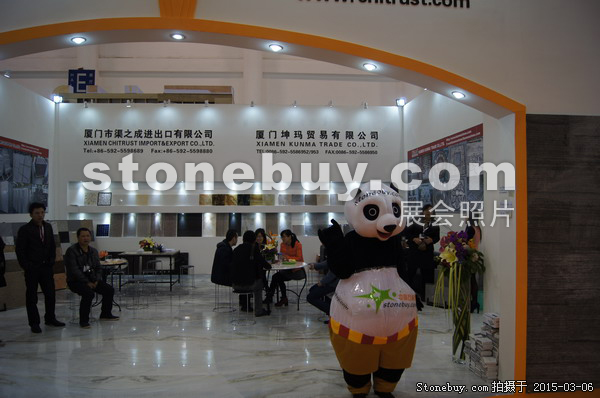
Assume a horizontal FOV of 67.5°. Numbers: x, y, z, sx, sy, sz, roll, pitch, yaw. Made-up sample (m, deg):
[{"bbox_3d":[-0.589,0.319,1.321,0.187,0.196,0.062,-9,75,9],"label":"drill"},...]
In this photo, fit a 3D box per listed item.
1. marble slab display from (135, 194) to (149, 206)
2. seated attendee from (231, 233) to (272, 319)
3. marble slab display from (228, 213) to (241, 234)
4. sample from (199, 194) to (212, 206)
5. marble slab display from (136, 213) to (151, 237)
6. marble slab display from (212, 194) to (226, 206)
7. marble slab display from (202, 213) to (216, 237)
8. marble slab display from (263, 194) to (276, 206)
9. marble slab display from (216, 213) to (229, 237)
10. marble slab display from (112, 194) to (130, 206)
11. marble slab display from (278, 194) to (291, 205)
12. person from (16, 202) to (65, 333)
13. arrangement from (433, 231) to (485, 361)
[{"bbox_3d":[-3.910,0.030,11.120,0.300,0.300,0.020,0,-13,-5],"label":"marble slab display"},{"bbox_3d":[-0.700,1.130,6.660,0.500,1.330,0.730,-1,-2,27],"label":"seated attendee"},{"bbox_3d":[-1.635,0.654,11.299,0.300,0.590,0.020,0,-6,-5],"label":"marble slab display"},{"bbox_3d":[-2.432,0.034,11.650,0.320,0.300,0.030,0,-10,-3],"label":"sample"},{"bbox_3d":[-3.779,0.638,10.904,0.300,0.590,0.025,0,-10,-4],"label":"marble slab display"},{"bbox_3d":[-1.987,0.034,11.021,0.300,0.300,0.025,0,-15,-4],"label":"marble slab display"},{"bbox_3d":[-2.265,0.651,11.246,0.300,0.590,0.020,0,-6,-5],"label":"marble slab display"},{"bbox_3d":[-0.754,0.035,11.101,0.300,0.300,0.025,0,-15,-4],"label":"marble slab display"},{"bbox_3d":[-1.939,0.645,11.241,0.310,0.600,0.025,0,-11,-4],"label":"marble slab display"},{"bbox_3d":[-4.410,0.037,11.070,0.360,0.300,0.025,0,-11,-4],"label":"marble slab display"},{"bbox_3d":[-0.378,0.034,10.945,0.300,0.280,0.025,0,-13,-4],"label":"marble slab display"},{"bbox_3d":[-3.530,0.910,6.150,0.420,1.700,0.550,-1,-1,41],"label":"person"},{"bbox_3d":[1.700,1.039,4.835,0.530,1.398,0.470,0,-1,11],"label":"arrangement"}]

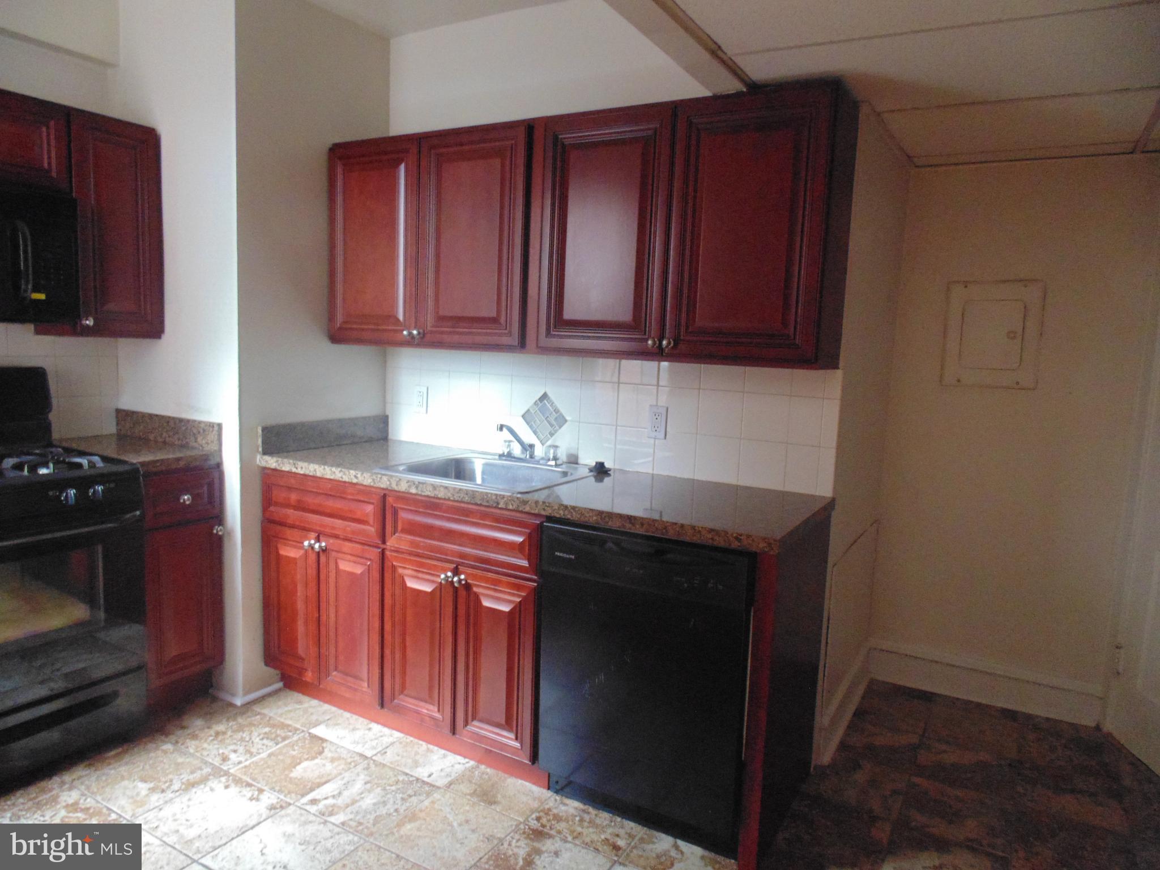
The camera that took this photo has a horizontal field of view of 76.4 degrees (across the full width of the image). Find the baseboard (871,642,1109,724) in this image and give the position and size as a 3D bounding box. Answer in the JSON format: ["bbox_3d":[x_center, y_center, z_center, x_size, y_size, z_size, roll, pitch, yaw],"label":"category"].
[{"bbox_3d":[1.600,0.991,2.954,0.816,0.156,0.020,5,7,25],"label":"baseboard"}]

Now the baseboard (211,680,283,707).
[{"bbox_3d":[-1.273,0.955,2.818,0.190,0.035,0.200,6,8,29],"label":"baseboard"}]

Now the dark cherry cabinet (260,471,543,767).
[{"bbox_3d":[-0.495,0.557,2.687,1.200,0.820,0.610,6,8,29],"label":"dark cherry cabinet"}]

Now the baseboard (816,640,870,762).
[{"bbox_3d":[1.018,0.990,2.798,0.030,0.160,0.800,6,8,31],"label":"baseboard"}]

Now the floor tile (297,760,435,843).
[{"bbox_3d":[-0.620,1.064,2.171,0.298,0.010,0.291,6,7,30],"label":"floor tile"}]

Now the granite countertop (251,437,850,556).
[{"bbox_3d":[-0.184,0.152,2.471,1.870,0.038,0.647,6,7,29],"label":"granite countertop"}]

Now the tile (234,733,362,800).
[{"bbox_3d":[-0.876,1.037,2.319,0.298,0.010,0.291,6,7,30],"label":"tile"}]

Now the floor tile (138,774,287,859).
[{"bbox_3d":[-1.023,1.058,2.070,0.298,0.010,0.291,6,7,30],"label":"floor tile"}]

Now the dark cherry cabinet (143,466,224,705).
[{"bbox_3d":[-1.654,0.517,2.710,0.643,0.869,0.297,6,7,29],"label":"dark cherry cabinet"}]

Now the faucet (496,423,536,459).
[{"bbox_3d":[-0.230,0.033,2.648,0.050,0.150,0.235,6,8,29],"label":"faucet"}]

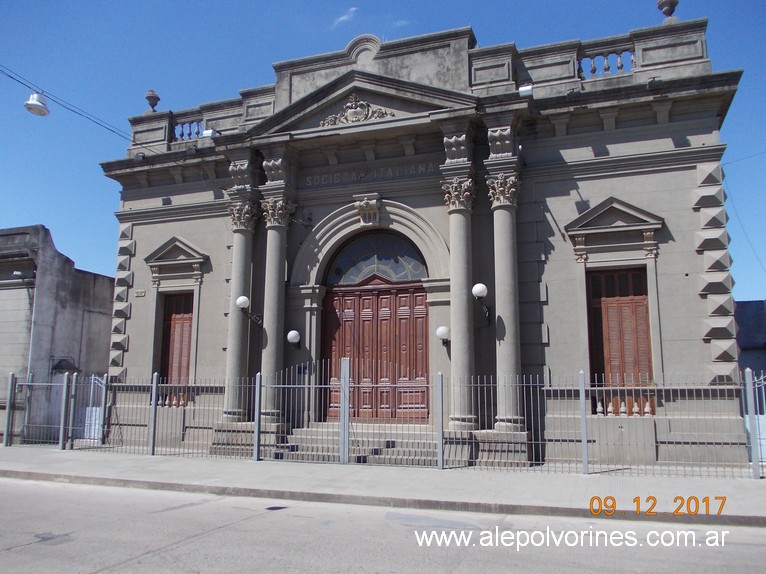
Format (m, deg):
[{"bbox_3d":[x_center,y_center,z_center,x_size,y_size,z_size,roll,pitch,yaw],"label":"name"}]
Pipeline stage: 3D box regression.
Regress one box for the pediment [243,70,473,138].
[{"bbox_3d":[-0.599,-4.823,16.412,6.372,1.458,0.828,-3,-10,19],"label":"pediment"}]

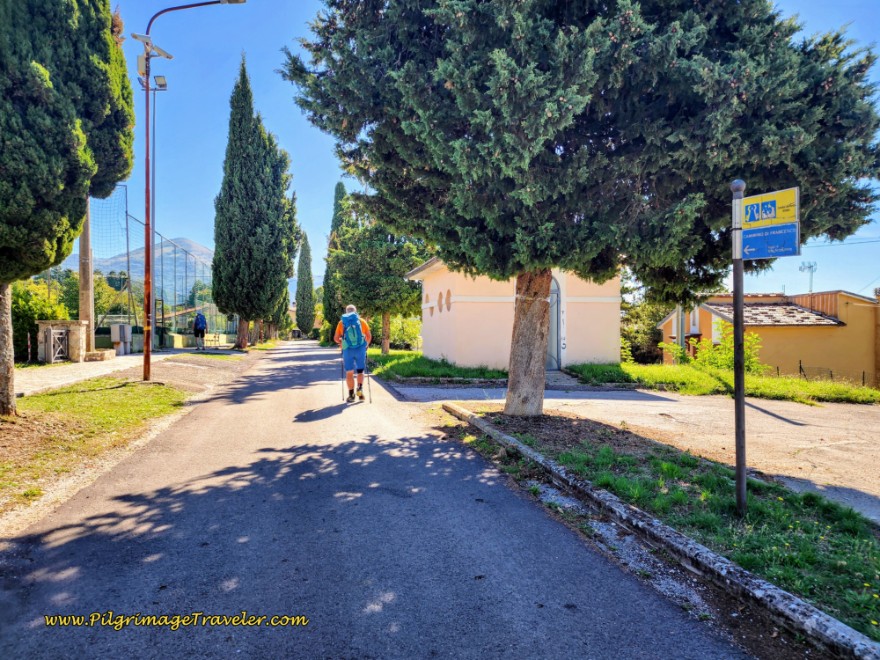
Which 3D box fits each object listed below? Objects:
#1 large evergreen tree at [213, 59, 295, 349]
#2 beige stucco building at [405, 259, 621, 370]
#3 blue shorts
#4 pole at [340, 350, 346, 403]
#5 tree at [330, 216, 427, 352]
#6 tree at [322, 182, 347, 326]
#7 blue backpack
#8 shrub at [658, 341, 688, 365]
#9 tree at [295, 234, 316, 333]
[{"bbox_3d":[-9.139,-6.157,28.500,4.000,14.100,4.000,0,0,0],"label":"large evergreen tree"},{"bbox_3d":[2.420,-0.800,20.000,5.500,3.800,7.200,0,0,-9],"label":"beige stucco building"},{"bbox_3d":[-1.535,0.520,10.500,0.420,0.500,0.320,0,0,-12],"label":"blue shorts"},{"bbox_3d":[-1.765,0.780,10.580,0.070,1.050,0.080,-2,-8,-12],"label":"pole"},{"bbox_3d":[-2.381,-1.906,23.800,4.100,5.750,4.000,0,0,0],"label":"tree"},{"bbox_3d":[-6.048,-3.889,34.000,1.600,9.400,1.600,0,0,0],"label":"tree"},{"bbox_3d":[-1.530,0.010,10.280,0.370,0.630,0.300,0,0,-10],"label":"blue backpack"},{"bbox_3d":[7.388,0.710,18.500,0.950,0.800,0.850,0,0,0],"label":"shrub"},{"bbox_3d":[-13.112,-4.377,57.000,2.150,10.300,2.150,0,0,0],"label":"tree"}]

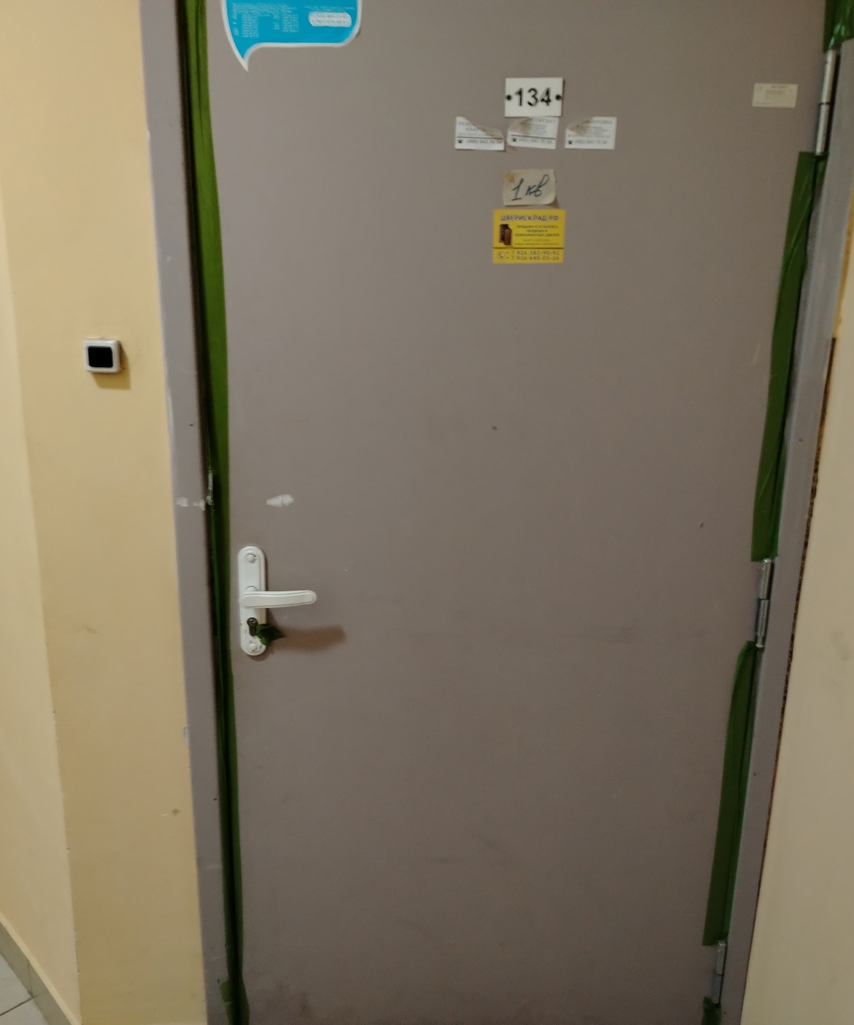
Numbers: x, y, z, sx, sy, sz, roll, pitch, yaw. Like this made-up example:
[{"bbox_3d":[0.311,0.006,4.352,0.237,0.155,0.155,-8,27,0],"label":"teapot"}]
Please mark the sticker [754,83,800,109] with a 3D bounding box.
[{"bbox_3d":[0.472,-0.565,1.284,0.058,0.029,0.003,1,16,1],"label":"sticker"}]

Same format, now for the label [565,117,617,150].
[{"bbox_3d":[0.234,-0.540,1.351,0.072,0.043,0.004,0,17,-3],"label":"label"}]

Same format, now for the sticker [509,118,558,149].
[{"bbox_3d":[0.146,-0.522,1.304,0.069,0.042,0.006,1,16,1],"label":"sticker"}]

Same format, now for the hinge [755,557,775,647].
[{"bbox_3d":[0.556,0.150,1.568,0.020,0.154,0.020,0,17,-3],"label":"hinge"}]

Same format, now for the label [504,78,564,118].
[{"bbox_3d":[0.151,-0.584,1.333,0.081,0.050,0.005,0,17,-3],"label":"label"}]

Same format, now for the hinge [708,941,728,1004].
[{"bbox_3d":[0.548,0.870,1.783,0.020,0.148,0.020,0,17,-3],"label":"hinge"}]

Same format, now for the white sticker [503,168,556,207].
[{"bbox_3d":[0.144,-0.454,1.324,0.072,0.047,0.006,1,16,1],"label":"white sticker"}]

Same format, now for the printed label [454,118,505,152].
[{"bbox_3d":[0.073,-0.522,1.307,0.068,0.043,0.005,1,16,1],"label":"printed label"}]

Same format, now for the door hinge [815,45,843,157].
[{"bbox_3d":[0.537,-0.552,1.282,0.018,0.138,0.020,1,16,1],"label":"door hinge"}]

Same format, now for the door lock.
[{"bbox_3d":[-0.234,0.150,1.484,0.129,0.187,0.060,1,16,1],"label":"door lock"}]

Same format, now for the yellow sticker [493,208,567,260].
[{"bbox_3d":[0.145,-0.391,1.344,0.100,0.073,0.004,1,16,1],"label":"yellow sticker"}]

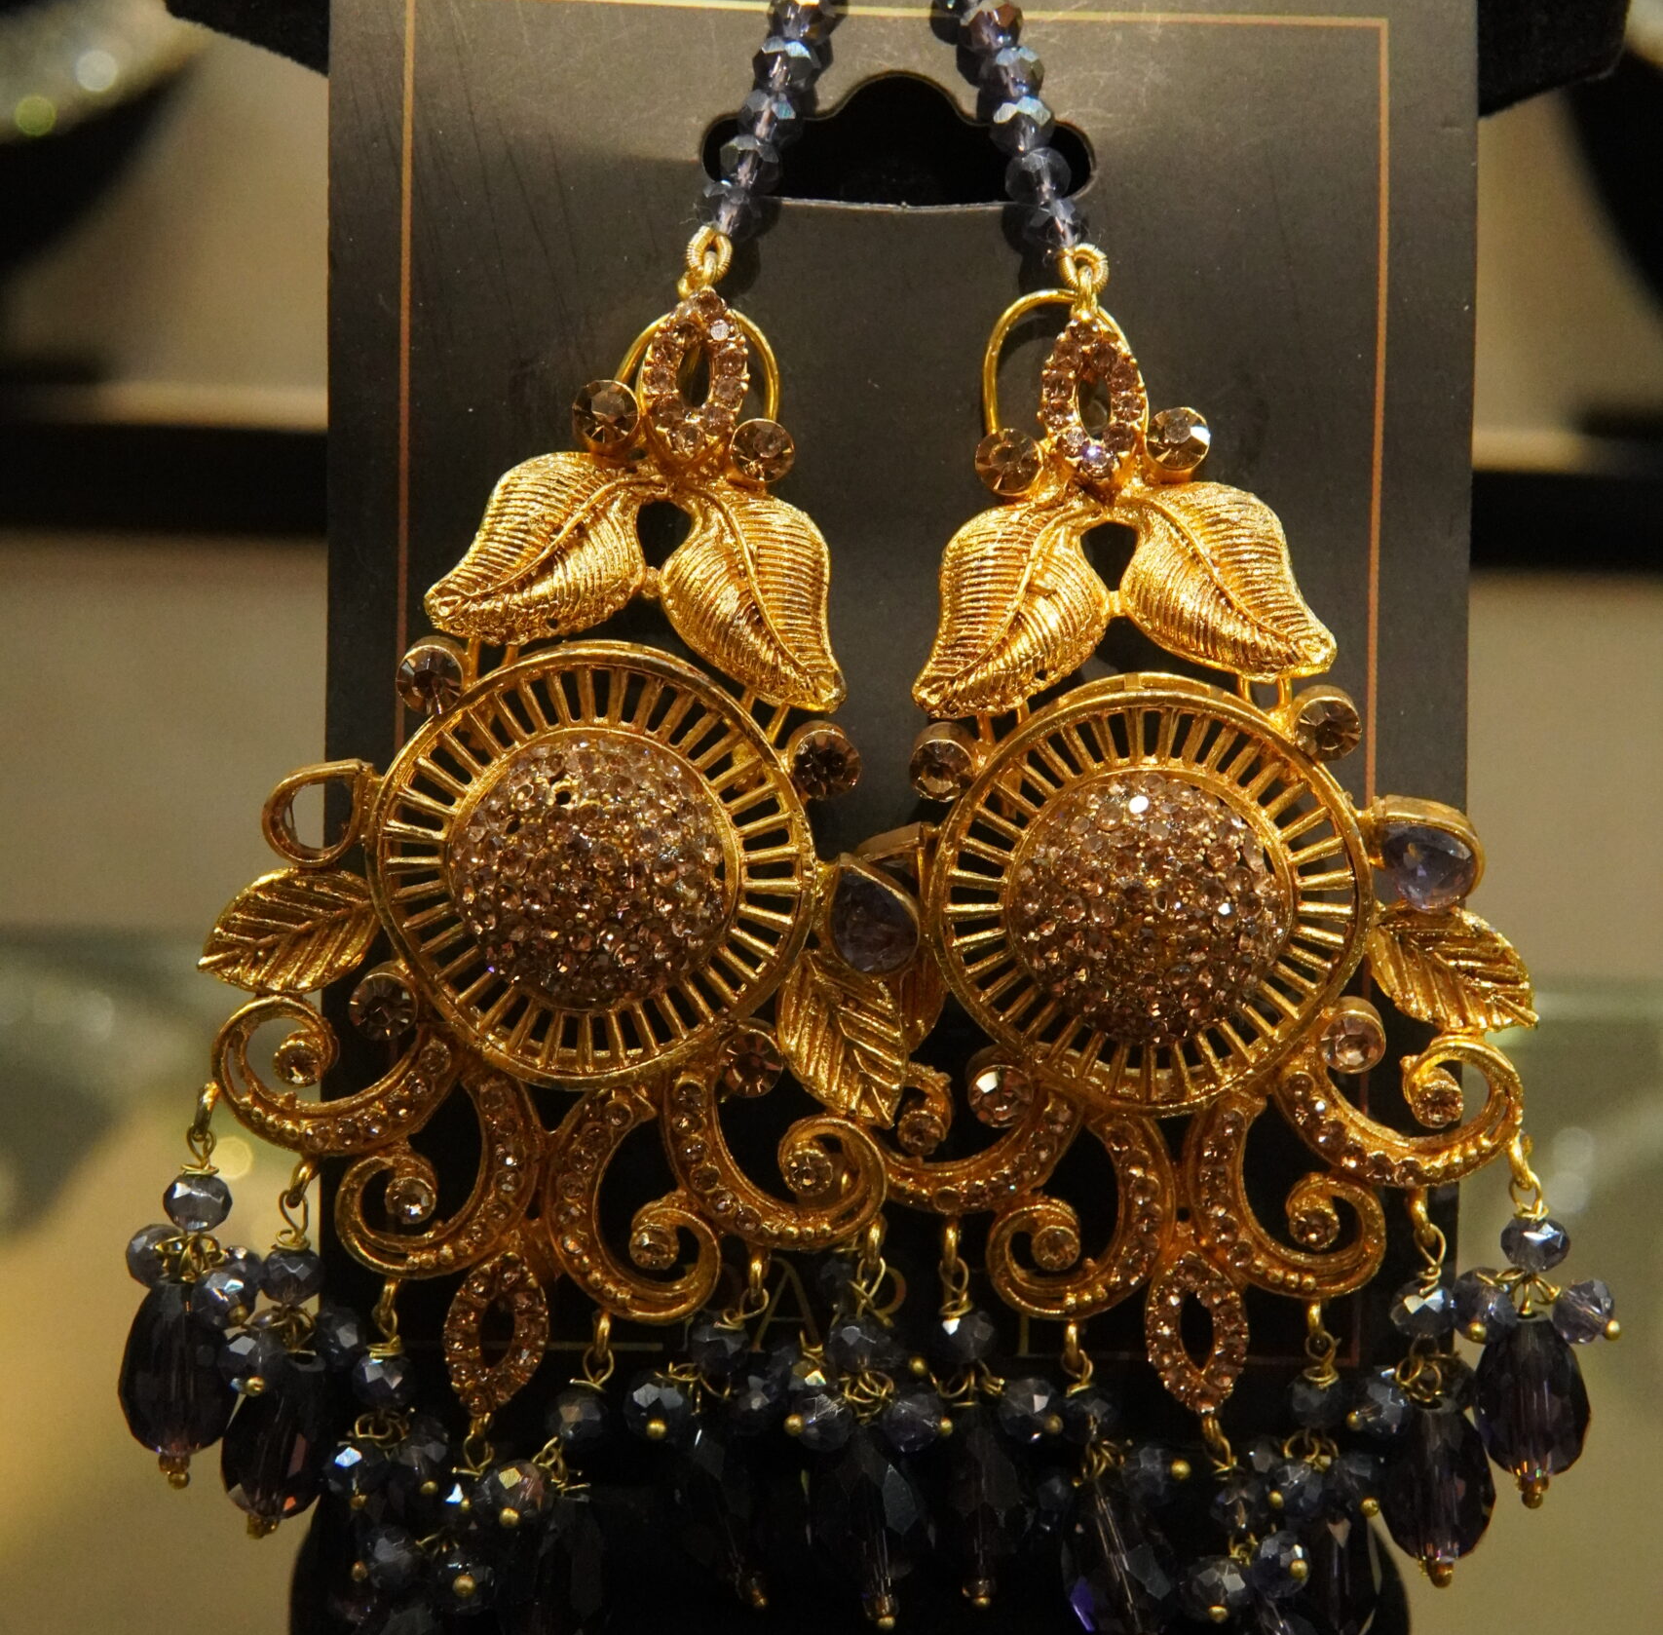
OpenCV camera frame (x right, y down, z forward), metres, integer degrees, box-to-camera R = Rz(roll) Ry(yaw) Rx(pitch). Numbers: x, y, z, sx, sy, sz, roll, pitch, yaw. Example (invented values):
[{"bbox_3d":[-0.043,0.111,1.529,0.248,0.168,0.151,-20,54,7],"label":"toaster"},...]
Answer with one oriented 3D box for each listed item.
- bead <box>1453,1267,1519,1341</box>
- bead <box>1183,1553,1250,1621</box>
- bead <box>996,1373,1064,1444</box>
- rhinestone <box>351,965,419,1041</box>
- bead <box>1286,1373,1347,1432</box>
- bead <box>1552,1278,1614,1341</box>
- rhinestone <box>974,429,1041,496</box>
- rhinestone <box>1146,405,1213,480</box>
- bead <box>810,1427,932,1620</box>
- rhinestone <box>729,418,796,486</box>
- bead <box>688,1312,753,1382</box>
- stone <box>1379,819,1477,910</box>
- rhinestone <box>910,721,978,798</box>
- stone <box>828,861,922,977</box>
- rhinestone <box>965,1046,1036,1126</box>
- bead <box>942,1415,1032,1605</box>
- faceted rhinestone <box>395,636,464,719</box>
[{"bbox_3d":[0.054,0.040,0.256,0.005,0.005,0.005,22,56,0],"label":"bead"},{"bbox_3d":[0.028,0.057,0.231,0.005,0.005,0.004,31,45,-7],"label":"bead"},{"bbox_3d":[0.015,0.044,0.233,0.004,0.005,0.005,34,10,24],"label":"bead"},{"bbox_3d":[-0.036,0.015,0.251,0.005,0.005,0.004,2,10,-1],"label":"rhinestone"},{"bbox_3d":[0.040,0.048,0.258,0.005,0.004,0.005,0,6,0],"label":"bead"},{"bbox_3d":[0.056,0.037,0.233,0.004,0.005,0.005,36,9,18],"label":"bead"},{"bbox_3d":[0.014,-0.029,0.250,0.005,0.005,0.004,4,3,7],"label":"rhinestone"},{"bbox_3d":[0.028,-0.030,0.250,0.005,0.005,0.004,4,2,6],"label":"rhinestone"},{"bbox_3d":[0.003,0.057,0.250,0.009,0.015,0.009,-6,-10,0],"label":"bead"},{"bbox_3d":[-0.006,-0.029,0.250,0.005,0.005,0.004,2,3,0],"label":"rhinestone"},{"bbox_3d":[-0.009,0.044,0.257,0.005,0.005,0.005,6,6,0],"label":"bead"},{"bbox_3d":[0.048,0.004,0.250,0.008,0.007,0.004,4,20,6],"label":"stone"},{"bbox_3d":[0.009,-0.005,0.249,0.005,0.005,0.004,3,21,4],"label":"rhinestone"},{"bbox_3d":[0.003,0.008,0.236,0.007,0.009,0.004,-19,11,3],"label":"stone"},{"bbox_3d":[0.013,0.020,0.236,0.005,0.005,0.004,1,11,-1],"label":"rhinestone"},{"bbox_3d":[0.013,0.057,0.255,0.009,0.015,0.009,-2,-6,0],"label":"bead"},{"bbox_3d":[-0.031,-0.011,0.236,0.005,0.005,0.004,1,11,-1],"label":"faceted rhinestone"}]

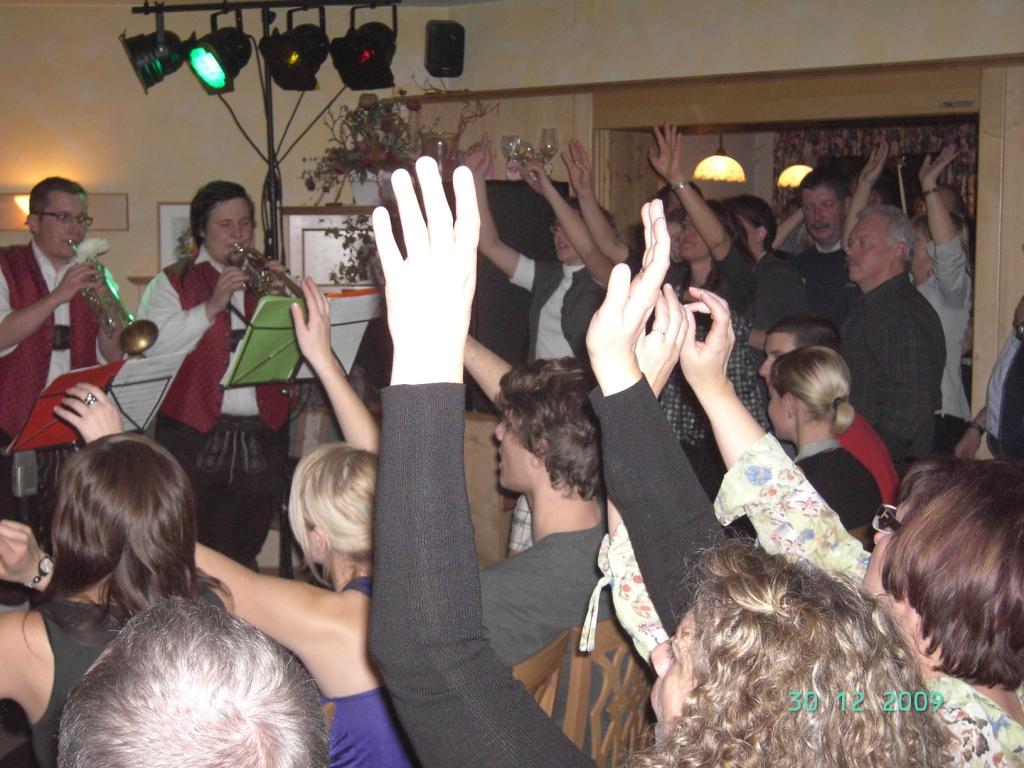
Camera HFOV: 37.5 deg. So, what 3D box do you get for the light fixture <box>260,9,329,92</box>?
[{"bbox_3d":[-0.778,-1.194,5.400,0.210,0.285,0.200,-22,18,-33],"label":"light fixture"}]

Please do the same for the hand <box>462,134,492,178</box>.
[{"bbox_3d":[-0.119,-0.784,5.200,0.095,0.155,0.085,-6,9,-41],"label":"hand"}]

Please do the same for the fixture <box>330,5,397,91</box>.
[{"bbox_3d":[-0.497,-1.116,5.050,0.215,0.265,0.220,2,23,21],"label":"fixture"}]

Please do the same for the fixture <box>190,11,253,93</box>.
[{"bbox_3d":[-0.979,-1.110,5.050,0.220,0.265,0.215,-26,20,-33],"label":"fixture"}]

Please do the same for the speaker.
[{"bbox_3d":[-0.280,-1.390,6.250,0.158,0.235,0.145,-2,11,-16],"label":"speaker"}]

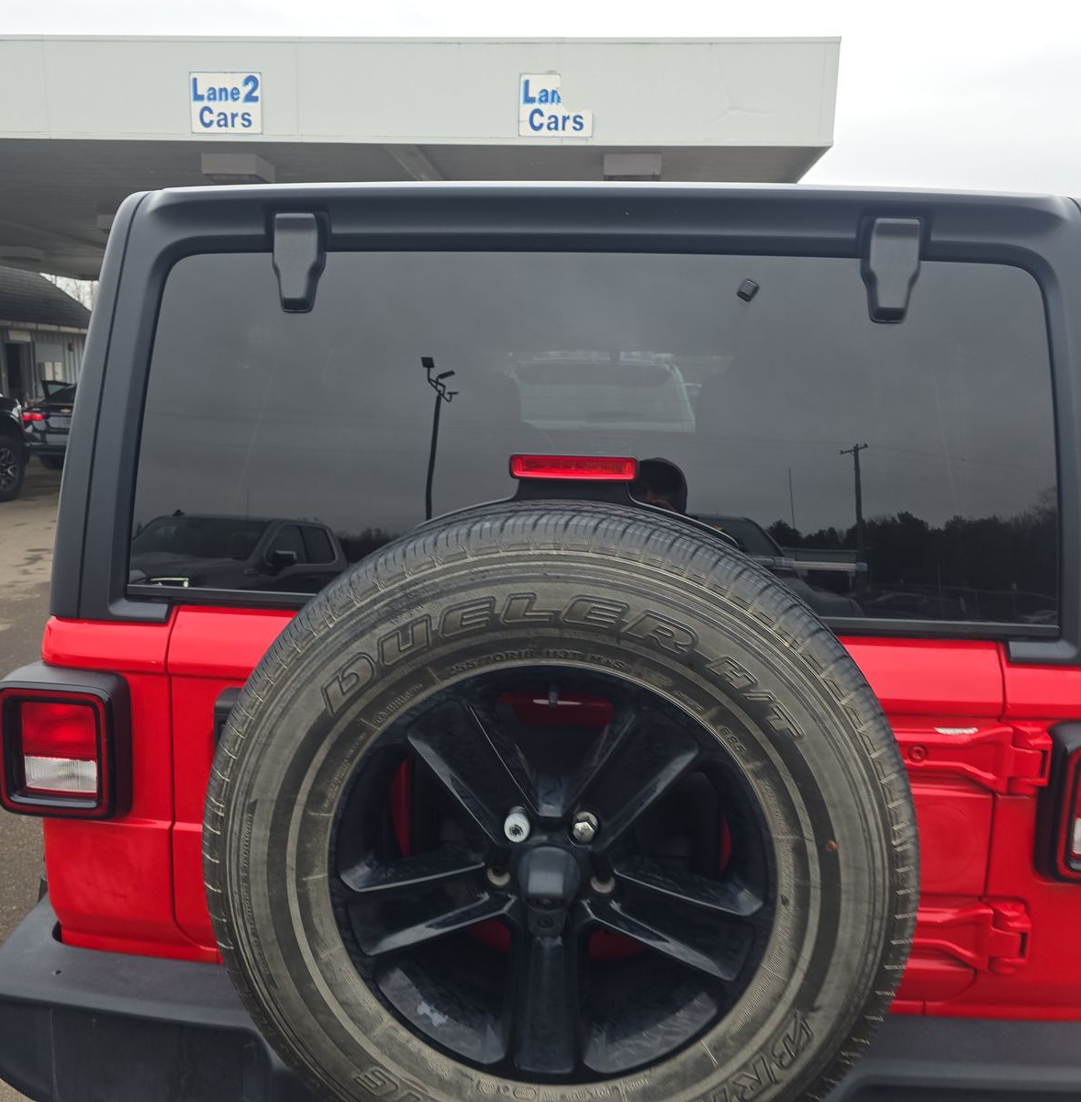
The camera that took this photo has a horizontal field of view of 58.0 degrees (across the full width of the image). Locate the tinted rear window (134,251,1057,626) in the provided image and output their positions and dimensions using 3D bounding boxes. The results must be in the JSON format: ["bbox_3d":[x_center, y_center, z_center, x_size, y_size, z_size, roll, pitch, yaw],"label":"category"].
[{"bbox_3d":[0.059,-0.155,1.326,1.260,0.485,0.050,2,2,4],"label":"tinted rear window"}]

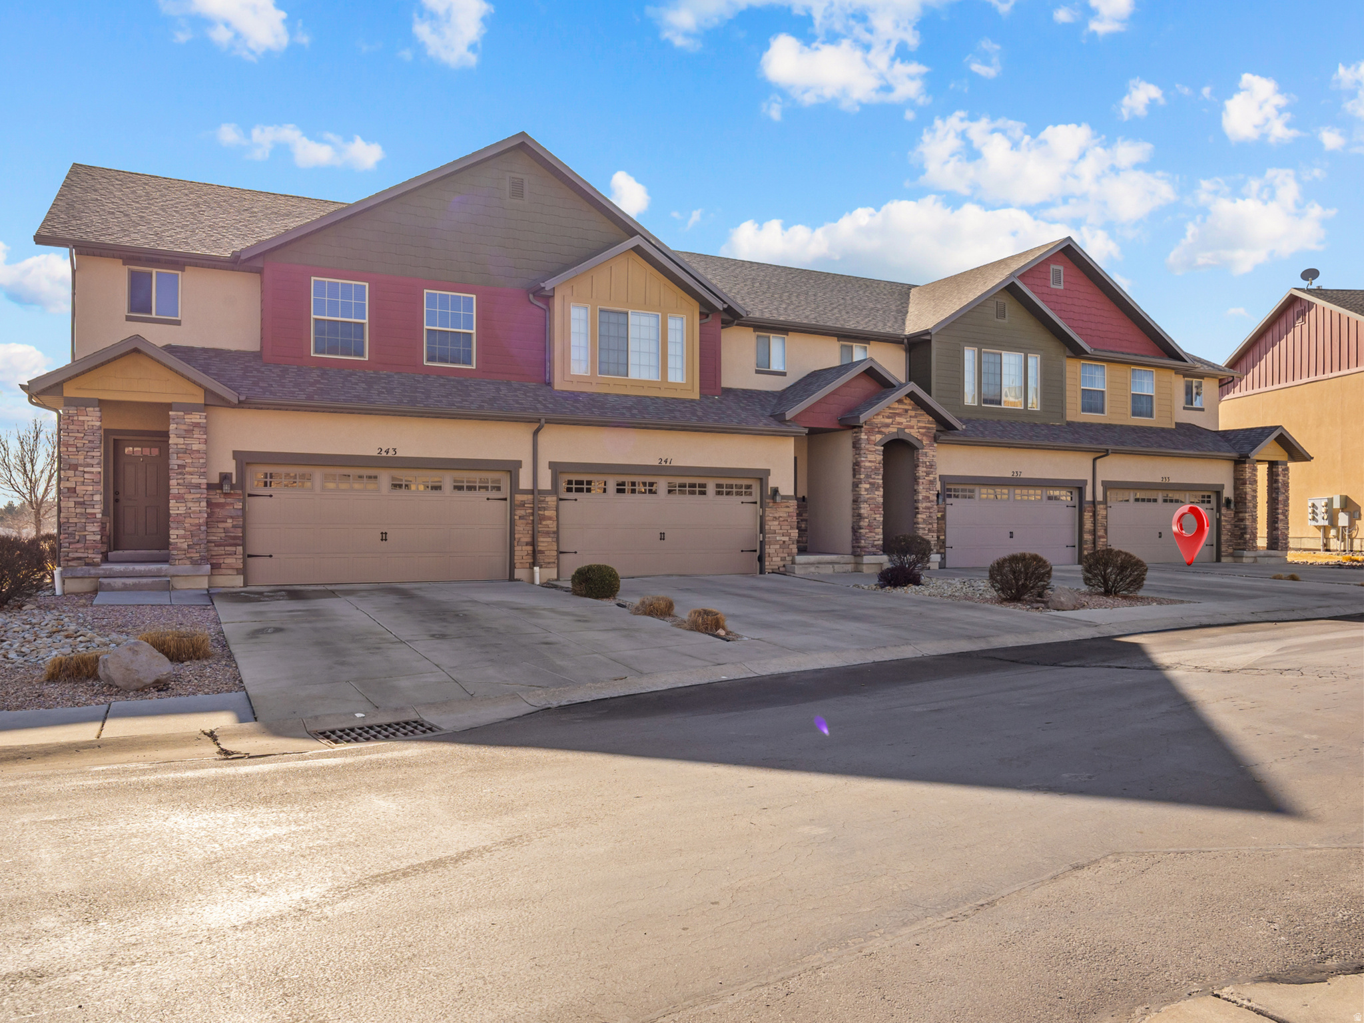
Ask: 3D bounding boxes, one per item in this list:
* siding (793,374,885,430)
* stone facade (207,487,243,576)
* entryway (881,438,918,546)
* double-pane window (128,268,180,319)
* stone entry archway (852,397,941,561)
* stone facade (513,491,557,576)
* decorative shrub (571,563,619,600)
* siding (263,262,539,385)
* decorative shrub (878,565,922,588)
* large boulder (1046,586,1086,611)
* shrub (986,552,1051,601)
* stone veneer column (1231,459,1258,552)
[{"bbox_3d":[3.816,-2.666,24.584,2.845,1.410,0.101,1,-1,-27],"label":"siding"},{"bbox_3d":[-7.925,0.359,17.784,0.600,1.510,0.160,1,-1,-28],"label":"stone facade"},{"bbox_3d":[5.129,-0.348,24.815,1.024,2.783,0.452,1,-1,-27],"label":"entryway"},{"bbox_3d":[-9.810,-4.060,19.072,0.900,0.890,0.100,1,-1,-28],"label":"double-pane window"},{"bbox_3d":[5.110,-0.833,24.474,2.320,3.720,0.460,1,-1,-28],"label":"stone entry archway"},{"bbox_3d":[-2.945,0.446,20.473,0.902,1.676,0.200,1,-1,-27],"label":"stone facade"},{"bbox_3d":[-1.517,1.220,17.954,0.868,0.591,0.825,0,-1,0],"label":"decorative shrub"},{"bbox_3d":[-5.410,-3.742,20.689,5.679,1.927,0.101,1,-1,-27],"label":"siding"},{"bbox_3d":[4.509,1.345,21.200,0.906,0.450,0.850,0,-1,0],"label":"decorative shrub"},{"bbox_3d":[6.703,1.527,17.900,0.645,0.410,0.500,1,-1,-27],"label":"large boulder"},{"bbox_3d":[6.298,1.222,19.100,1.151,0.900,1.100,1,-1,-27],"label":"shrub"},{"bbox_3d":[17.123,-0.188,31.140,0.579,2.801,0.447,0,-1,-28],"label":"stone veneer column"}]

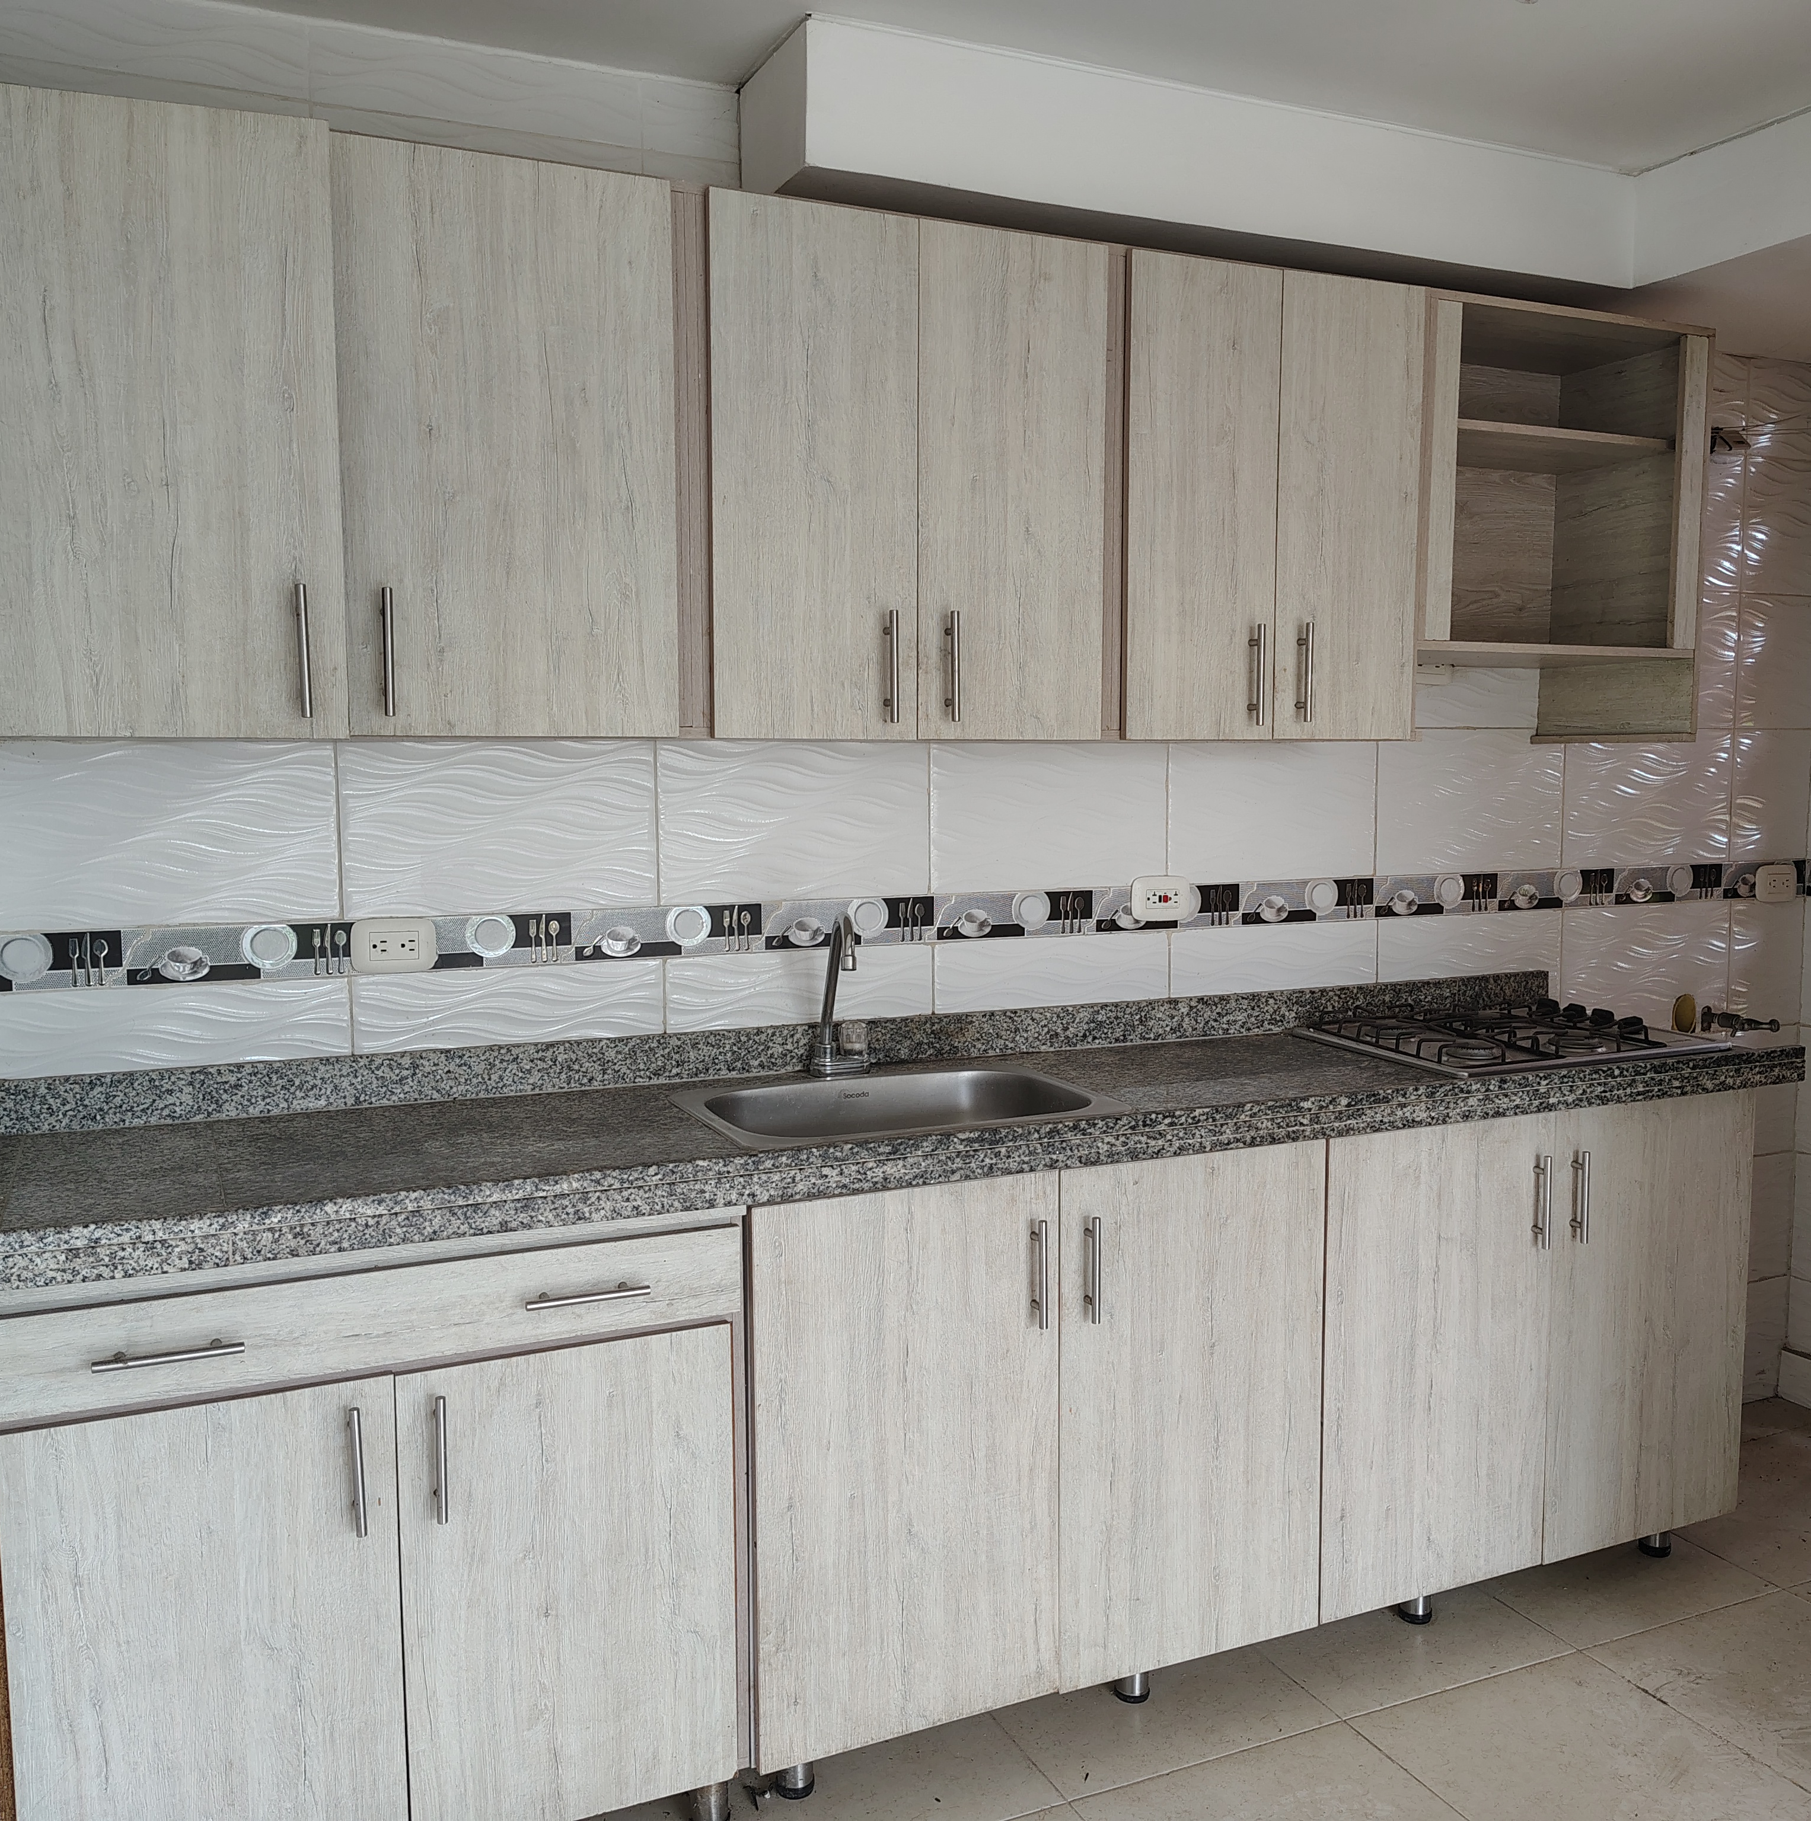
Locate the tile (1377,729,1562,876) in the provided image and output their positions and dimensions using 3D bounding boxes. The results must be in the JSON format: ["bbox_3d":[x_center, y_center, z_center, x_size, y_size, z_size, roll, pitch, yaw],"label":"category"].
[{"bbox_3d":[1.063,-0.206,3.158,0.446,0.267,0.010,-3,6,-24],"label":"tile"}]

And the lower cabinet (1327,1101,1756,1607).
[{"bbox_3d":[0.922,0.674,2.894,0.880,0.797,0.489,-3,6,-24],"label":"lower cabinet"}]

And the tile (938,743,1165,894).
[{"bbox_3d":[0.242,-0.170,2.792,0.446,0.267,0.010,-3,6,-24],"label":"tile"}]

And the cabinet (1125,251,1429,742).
[{"bbox_3d":[0.474,-0.608,2.642,0.525,0.678,0.368,-3,6,-24],"label":"cabinet"}]

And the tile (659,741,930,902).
[{"bbox_3d":[-0.169,-0.152,2.609,0.446,0.267,0.010,-3,6,-24],"label":"tile"}]

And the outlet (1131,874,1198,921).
[{"bbox_3d":[0.444,-0.020,2.883,0.118,0.078,0.015,-3,6,-24],"label":"outlet"}]

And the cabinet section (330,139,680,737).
[{"bbox_3d":[-0.547,-0.565,2.187,0.405,0.683,0.366,-3,6,-24],"label":"cabinet section"}]

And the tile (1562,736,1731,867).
[{"bbox_3d":[1.474,-0.222,3.331,0.459,0.273,0.010,-3,6,-24],"label":"tile"}]

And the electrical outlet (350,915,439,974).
[{"bbox_3d":[-0.716,0.051,2.368,0.116,0.078,0.014,-3,6,-24],"label":"electrical outlet"}]

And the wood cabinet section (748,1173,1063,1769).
[{"bbox_3d":[-0.090,0.705,2.434,0.434,0.736,0.500,-3,6,-24],"label":"wood cabinet section"}]

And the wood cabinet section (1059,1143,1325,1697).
[{"bbox_3d":[0.309,0.687,2.613,0.443,0.736,0.500,-3,6,-24],"label":"wood cabinet section"}]

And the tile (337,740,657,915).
[{"bbox_3d":[-0.576,-0.132,2.420,0.453,0.273,0.010,-3,6,-24],"label":"tile"}]

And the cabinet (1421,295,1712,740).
[{"bbox_3d":[0.997,-0.630,2.879,0.624,0.681,0.359,-3,6,-24],"label":"cabinet"}]

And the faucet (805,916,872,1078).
[{"bbox_3d":[-0.087,0.127,2.520,0.095,0.256,0.145,-3,6,-24],"label":"faucet"}]

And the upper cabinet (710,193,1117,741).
[{"bbox_3d":[-0.046,-0.589,2.420,0.600,0.684,0.360,-3,6,-24],"label":"upper cabinet"}]

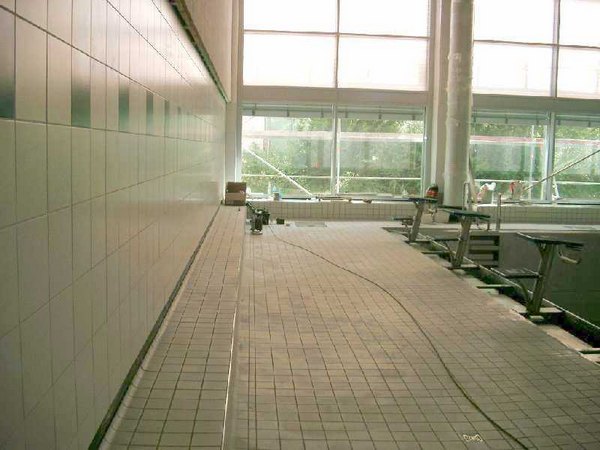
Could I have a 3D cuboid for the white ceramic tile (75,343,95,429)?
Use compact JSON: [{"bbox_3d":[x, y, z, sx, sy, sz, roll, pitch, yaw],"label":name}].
[{"bbox_3d":[-0.756,0.546,2.224,0.010,0.248,0.242,1,7,-4],"label":"white ceramic tile"}]

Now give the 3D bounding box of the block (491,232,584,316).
[{"bbox_3d":[2.364,0.484,6.469,0.800,0.781,0.470,1,7,-4],"label":"block"}]

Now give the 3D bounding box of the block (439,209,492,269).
[{"bbox_3d":[2.206,0.198,8.896,0.800,0.781,0.470,1,7,-4],"label":"block"}]

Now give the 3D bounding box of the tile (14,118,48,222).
[{"bbox_3d":[-0.710,-0.144,1.694,0.010,0.257,0.252,1,7,-4],"label":"tile"}]

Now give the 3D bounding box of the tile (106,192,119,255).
[{"bbox_3d":[-0.776,-0.008,2.642,0.010,0.248,0.242,1,7,-4],"label":"tile"}]

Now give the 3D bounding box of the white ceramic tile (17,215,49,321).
[{"bbox_3d":[-0.718,0.110,1.725,0.010,0.257,0.252,1,7,-4],"label":"white ceramic tile"}]

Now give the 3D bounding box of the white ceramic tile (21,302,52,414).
[{"bbox_3d":[-0.714,0.355,1.719,0.010,0.248,0.242,1,7,-4],"label":"white ceramic tile"}]

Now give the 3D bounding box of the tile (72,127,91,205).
[{"bbox_3d":[-0.751,-0.204,2.193,0.010,0.257,0.252,1,7,-4],"label":"tile"}]

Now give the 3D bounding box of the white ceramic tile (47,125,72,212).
[{"bbox_3d":[-0.717,-0.170,1.898,0.010,0.248,0.242,1,7,-4],"label":"white ceramic tile"}]

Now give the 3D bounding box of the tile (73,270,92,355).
[{"bbox_3d":[-0.749,0.298,2.195,0.010,0.248,0.242,1,7,-4],"label":"tile"}]

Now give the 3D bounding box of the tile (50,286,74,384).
[{"bbox_3d":[-0.743,0.334,2.005,0.010,0.257,0.252,1,7,-4],"label":"tile"}]

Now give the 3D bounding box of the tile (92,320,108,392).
[{"bbox_3d":[-0.788,0.540,2.535,0.010,0.257,0.252,1,7,-4],"label":"tile"}]

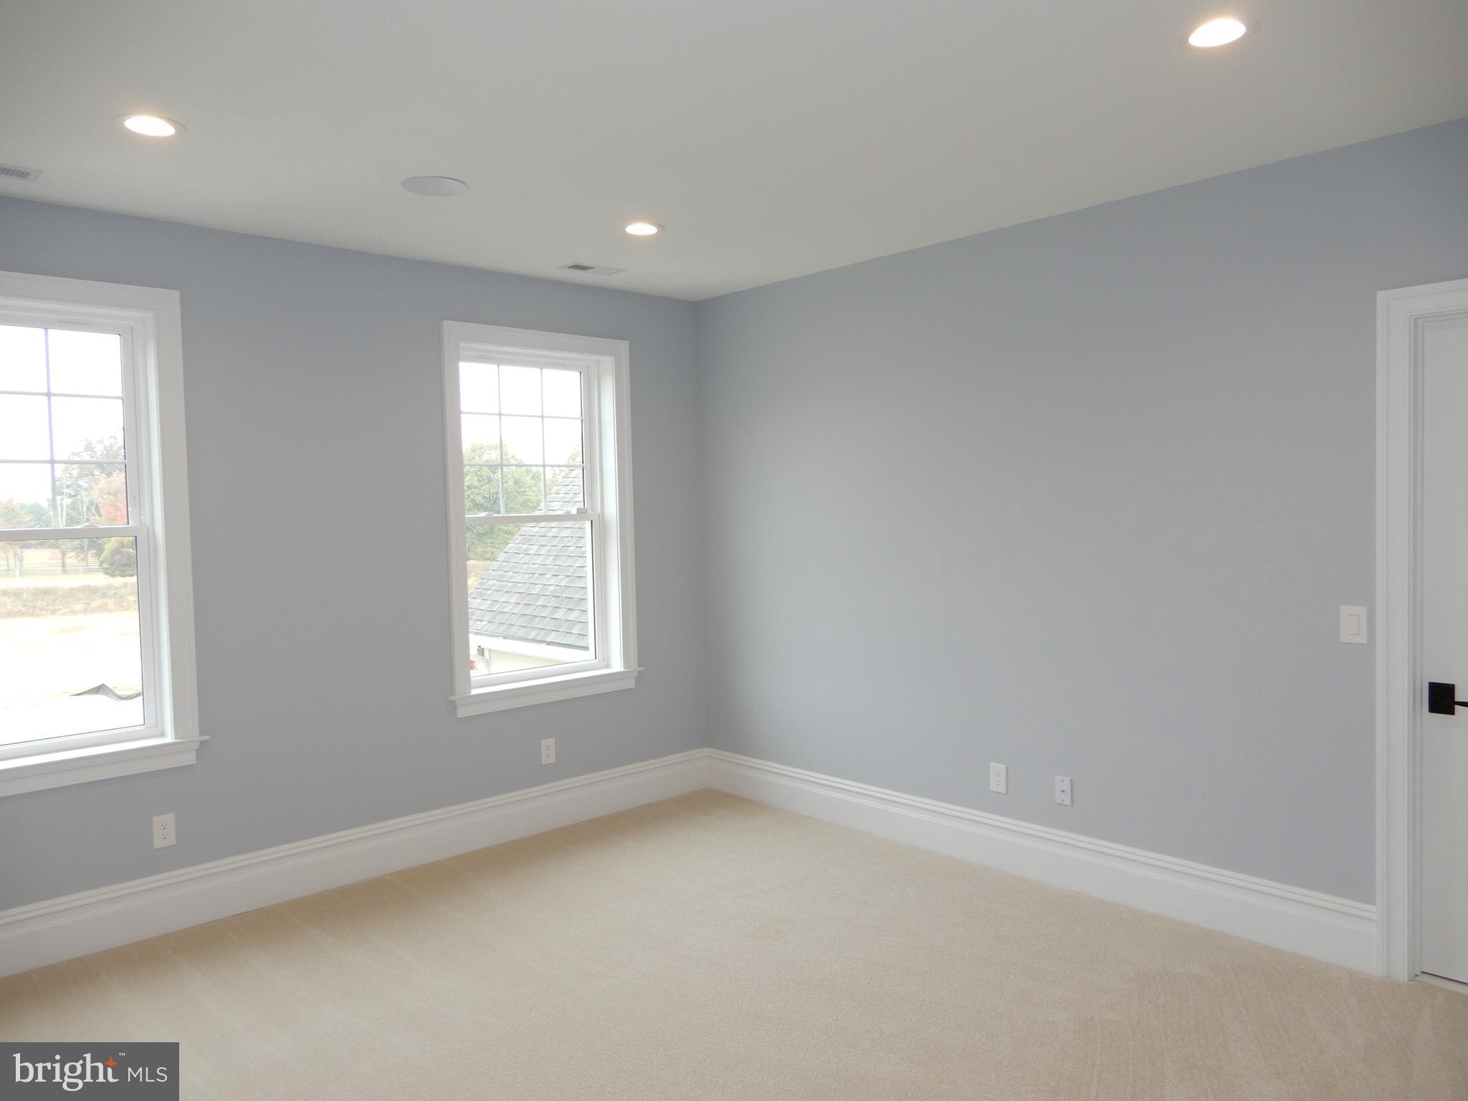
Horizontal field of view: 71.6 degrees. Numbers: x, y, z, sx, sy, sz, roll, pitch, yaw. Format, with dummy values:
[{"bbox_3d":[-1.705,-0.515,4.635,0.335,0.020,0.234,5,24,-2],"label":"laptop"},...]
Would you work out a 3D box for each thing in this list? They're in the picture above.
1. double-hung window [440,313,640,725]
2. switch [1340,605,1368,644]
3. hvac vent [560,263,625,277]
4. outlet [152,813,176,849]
[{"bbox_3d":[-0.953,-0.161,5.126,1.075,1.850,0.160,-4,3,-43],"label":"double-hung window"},{"bbox_3d":[2.058,0.248,3.381,0.011,0.124,0.079,-4,3,-43],"label":"switch"},{"bbox_3d":[-0.678,-1.343,4.879,0.296,0.012,0.150,-4,3,-43],"label":"hvac vent"},{"bbox_3d":[-2.200,1.087,3.937,0.079,0.124,0.010,-4,3,-43],"label":"outlet"}]

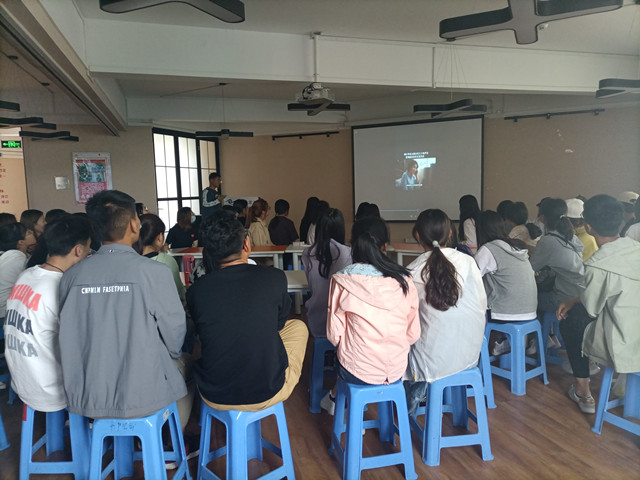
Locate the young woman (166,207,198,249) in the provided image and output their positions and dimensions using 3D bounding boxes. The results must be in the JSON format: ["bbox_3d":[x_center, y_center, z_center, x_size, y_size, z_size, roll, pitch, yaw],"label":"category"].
[{"bbox_3d":[-1.873,0.204,6.682,0.500,1.280,0.700,-4,5,-25],"label":"young woman"}]

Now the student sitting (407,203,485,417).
[{"bbox_3d":[0.641,0.464,2.818,0.450,1.280,0.700,-3,5,-10],"label":"student sitting"}]

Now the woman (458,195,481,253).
[{"bbox_3d":[1.873,0.129,6.097,0.720,1.300,0.450,3,7,45],"label":"woman"}]

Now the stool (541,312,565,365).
[{"bbox_3d":[1.910,0.766,3.680,0.360,0.450,0.360,-5,7,-30],"label":"stool"}]

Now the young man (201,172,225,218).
[{"bbox_3d":[-1.670,-0.168,7.500,0.400,1.720,0.500,-2,6,-2],"label":"young man"}]

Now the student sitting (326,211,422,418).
[{"bbox_3d":[0.260,0.491,2.740,0.510,1.270,0.800,-2,6,-4],"label":"student sitting"}]

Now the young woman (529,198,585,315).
[{"bbox_3d":[1.870,0.322,3.860,0.500,1.300,0.740,-3,6,-18],"label":"young woman"}]

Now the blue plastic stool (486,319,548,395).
[{"bbox_3d":[1.378,0.803,3.458,0.365,0.465,0.365,-5,6,-34],"label":"blue plastic stool"}]

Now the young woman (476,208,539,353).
[{"bbox_3d":[1.380,0.381,3.690,0.500,1.240,0.780,-2,6,-3],"label":"young woman"}]

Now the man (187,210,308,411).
[{"bbox_3d":[-0.360,0.505,2.500,0.610,1.320,0.780,-1,6,4],"label":"man"}]

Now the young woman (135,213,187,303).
[{"bbox_3d":[-0.965,0.481,3.322,0.460,1.260,0.720,2,6,38],"label":"young woman"}]

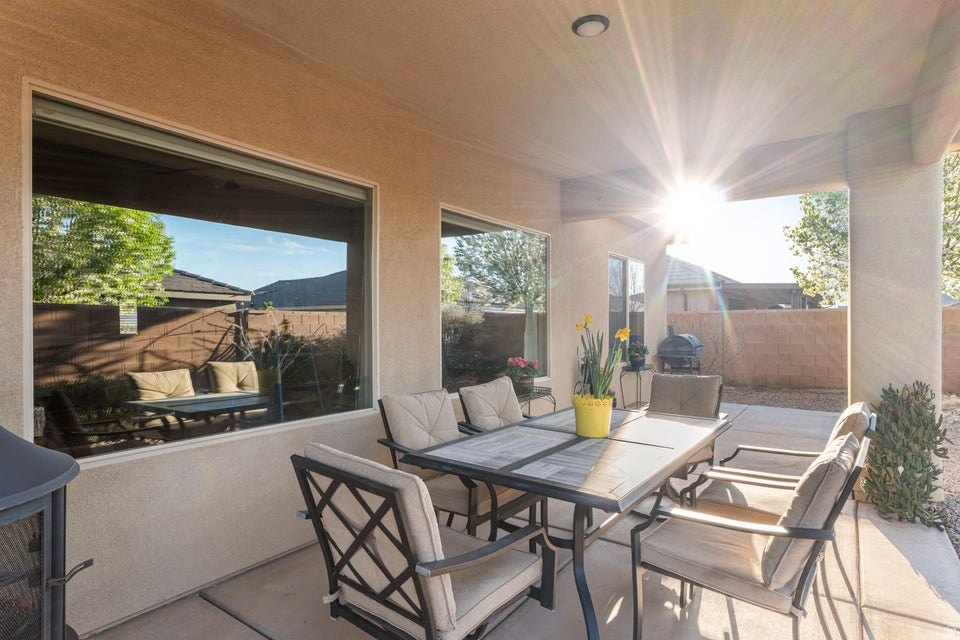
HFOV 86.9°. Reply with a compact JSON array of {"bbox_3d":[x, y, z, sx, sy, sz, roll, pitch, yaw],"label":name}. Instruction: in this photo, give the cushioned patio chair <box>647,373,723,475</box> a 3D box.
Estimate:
[{"bbox_3d":[1.201,0.828,3.165,0.580,0.935,0.710,0,0,36],"label":"cushioned patio chair"}]

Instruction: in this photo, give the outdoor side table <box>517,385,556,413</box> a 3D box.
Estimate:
[{"bbox_3d":[0.396,0.967,4.490,0.290,0.670,0.640,0,0,36],"label":"outdoor side table"}]

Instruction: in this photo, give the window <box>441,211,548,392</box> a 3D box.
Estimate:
[{"bbox_3d":[0.201,-0.155,4.707,0.100,1.520,1.810,0,0,36],"label":"window"}]

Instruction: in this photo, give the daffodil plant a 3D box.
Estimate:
[{"bbox_3d":[0.614,0.188,2.540,0.250,0.440,0.220,0,0,0],"label":"daffodil plant"}]

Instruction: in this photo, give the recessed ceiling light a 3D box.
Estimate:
[{"bbox_3d":[0.590,-1.556,2.700,0.190,0.035,0.190,0,0,0],"label":"recessed ceiling light"}]

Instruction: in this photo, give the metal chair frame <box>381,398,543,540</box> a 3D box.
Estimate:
[{"bbox_3d":[-0.140,0.867,2.789,0.690,0.905,0.590,0,0,36],"label":"metal chair frame"}]

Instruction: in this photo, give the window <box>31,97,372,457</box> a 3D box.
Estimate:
[{"bbox_3d":[-1.211,-0.146,2.615,0.090,1.450,1.730,0,0,36],"label":"window"}]

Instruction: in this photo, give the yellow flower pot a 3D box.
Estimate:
[{"bbox_3d":[0.597,0.502,2.665,0.200,0.195,0.200,0,0,0],"label":"yellow flower pot"}]

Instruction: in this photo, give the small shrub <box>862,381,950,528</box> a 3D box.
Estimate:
[{"bbox_3d":[2.792,0.857,3.332,0.420,0.880,0.420,0,0,36],"label":"small shrub"}]

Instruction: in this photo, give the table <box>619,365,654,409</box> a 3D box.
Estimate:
[{"bbox_3d":[2.206,0.995,7.076,0.360,0.650,0.360,0,0,36],"label":"table"}]

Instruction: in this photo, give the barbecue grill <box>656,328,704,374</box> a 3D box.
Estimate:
[{"bbox_3d":[3.175,0.725,7.993,0.580,1.190,0.720,0,0,36],"label":"barbecue grill"}]

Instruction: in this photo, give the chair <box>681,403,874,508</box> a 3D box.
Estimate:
[{"bbox_3d":[1.396,0.825,2.362,0.700,0.935,0.580,0,0,36],"label":"chair"}]

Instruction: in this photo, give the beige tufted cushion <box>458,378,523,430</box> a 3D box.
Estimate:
[{"bbox_3d":[0.112,0.640,3.353,0.140,0.460,0.490,-24,-14,33],"label":"beige tufted cushion"}]

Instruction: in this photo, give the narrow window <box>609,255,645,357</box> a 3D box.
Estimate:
[{"bbox_3d":[2.081,-0.135,7.150,0.090,1.460,1.450,0,0,36],"label":"narrow window"}]

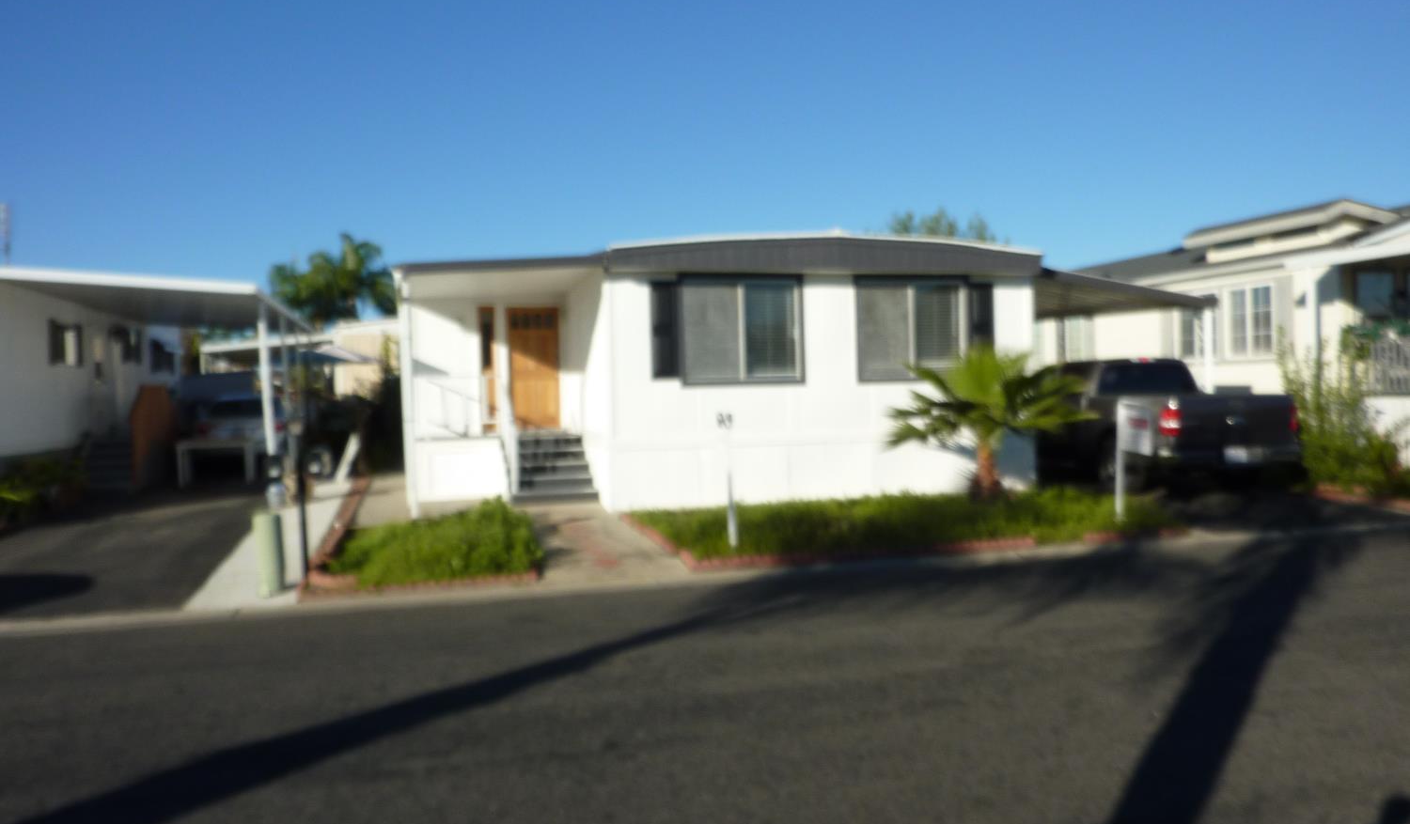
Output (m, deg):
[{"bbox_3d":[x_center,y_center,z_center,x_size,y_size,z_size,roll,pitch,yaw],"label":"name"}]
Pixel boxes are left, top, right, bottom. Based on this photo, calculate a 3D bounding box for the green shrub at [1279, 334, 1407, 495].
[{"bbox_3d":[8.504,0.009,13.572,1.500,2.118,1.450,-2,2,-14],"label":"green shrub"}]

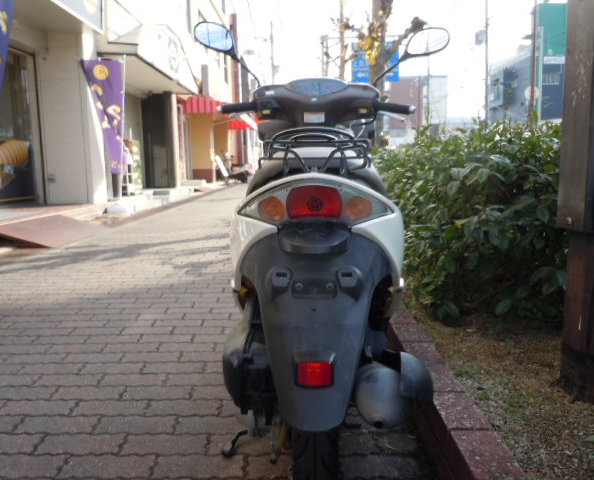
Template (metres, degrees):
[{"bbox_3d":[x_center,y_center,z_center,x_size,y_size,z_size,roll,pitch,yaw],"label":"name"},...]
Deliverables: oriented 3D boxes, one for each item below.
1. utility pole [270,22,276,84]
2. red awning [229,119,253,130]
[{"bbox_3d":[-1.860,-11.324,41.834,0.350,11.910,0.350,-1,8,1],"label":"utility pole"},{"bbox_3d":[-2.734,-5.689,25.500,1.200,0.620,1.600,-1,8,1],"label":"red awning"}]

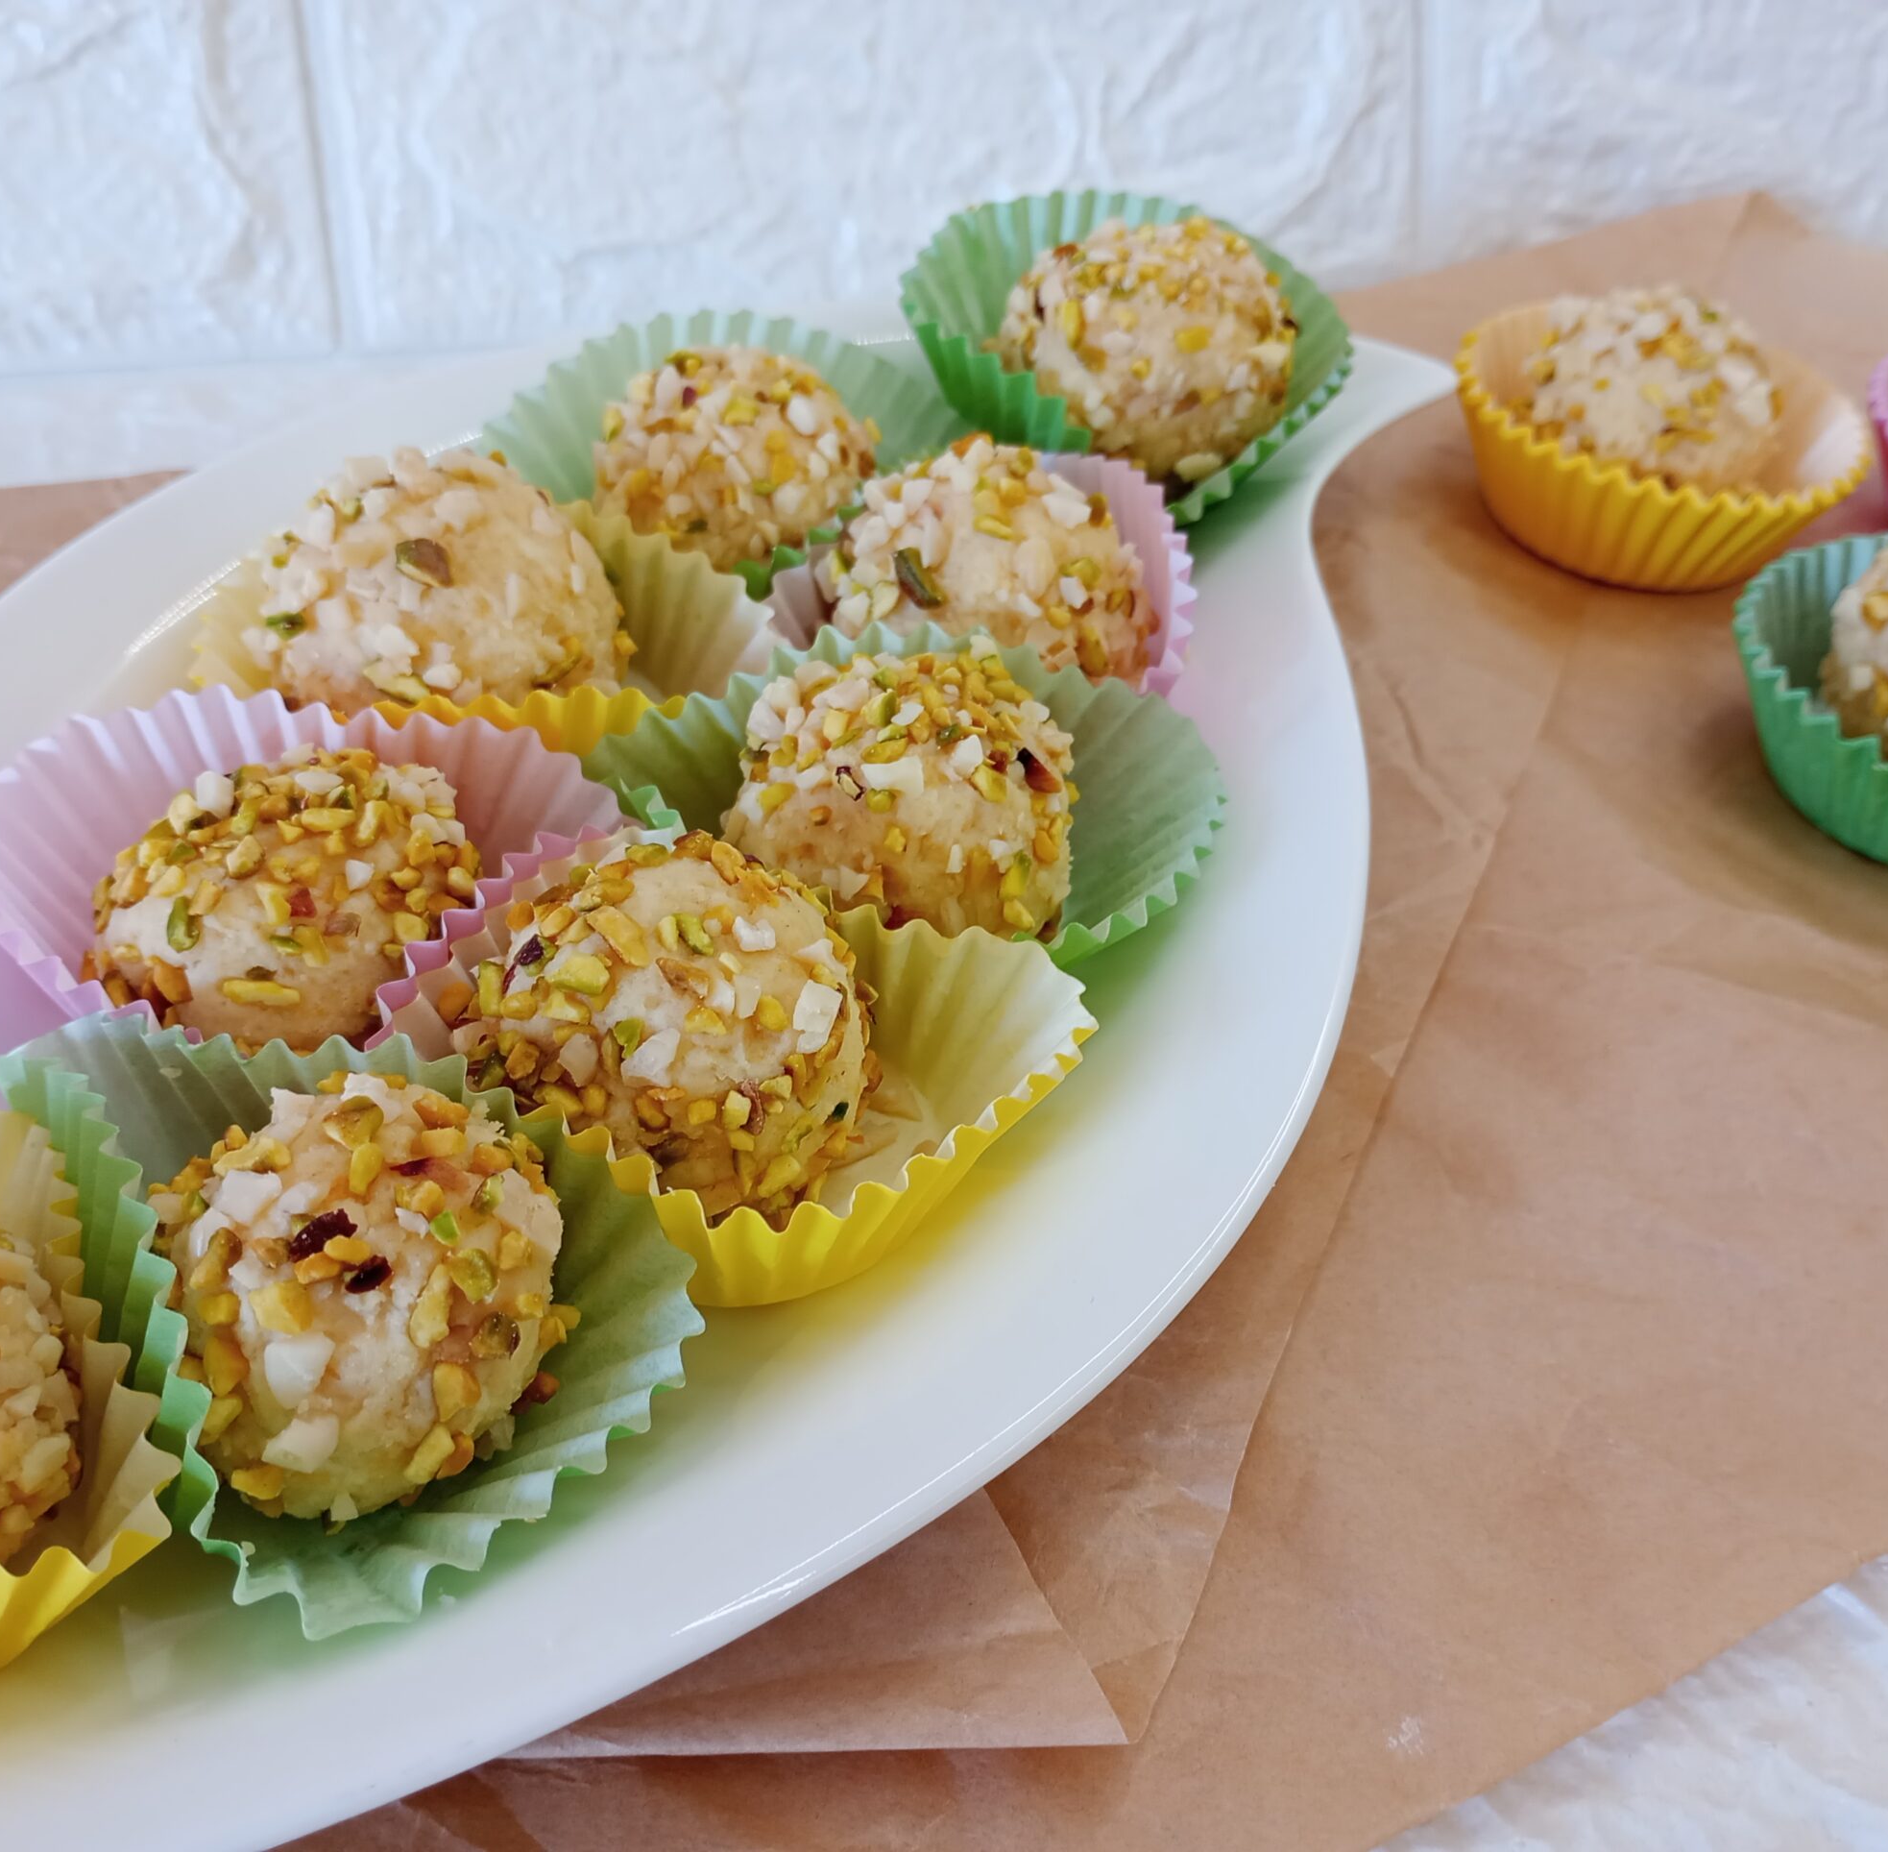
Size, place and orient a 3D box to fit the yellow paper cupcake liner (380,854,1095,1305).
[{"bbox_3d":[-0.019,0.018,0.192,0.066,0.023,0.058,-2,38,2],"label":"yellow paper cupcake liner"}]

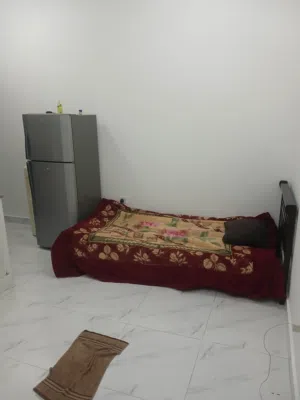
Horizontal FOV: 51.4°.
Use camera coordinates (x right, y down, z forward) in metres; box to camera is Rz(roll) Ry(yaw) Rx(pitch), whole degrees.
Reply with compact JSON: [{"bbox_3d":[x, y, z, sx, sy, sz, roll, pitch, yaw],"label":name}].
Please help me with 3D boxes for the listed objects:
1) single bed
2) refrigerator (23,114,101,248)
[{"bbox_3d":[0.278,0.274,3.329,2.193,0.868,1.147,4,16,19],"label":"single bed"},{"bbox_3d":[-1.028,-0.219,3.841,0.628,1.596,0.581,4,16,19],"label":"refrigerator"}]

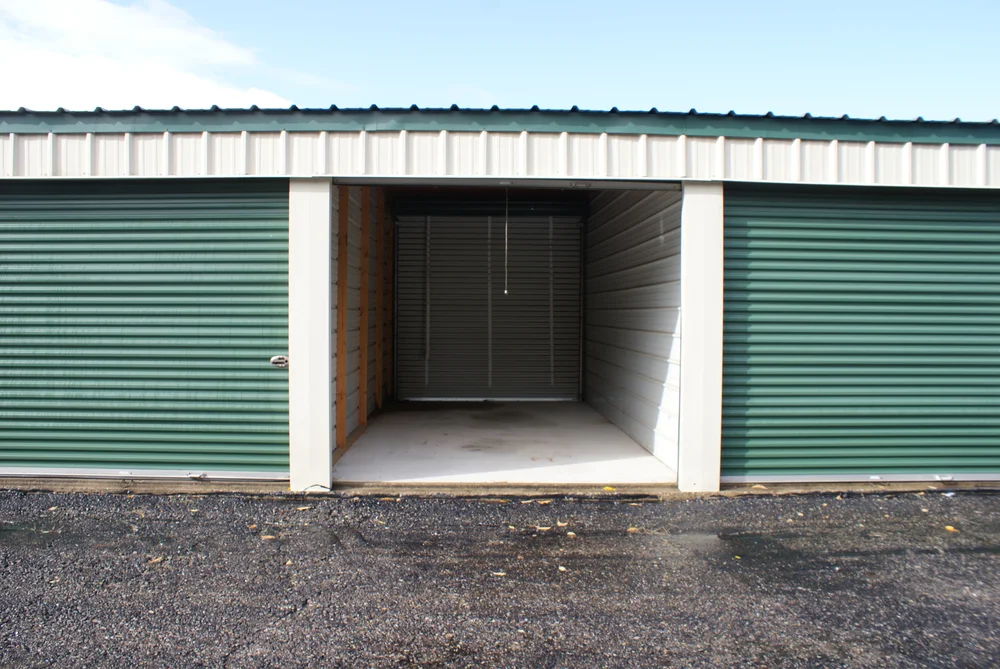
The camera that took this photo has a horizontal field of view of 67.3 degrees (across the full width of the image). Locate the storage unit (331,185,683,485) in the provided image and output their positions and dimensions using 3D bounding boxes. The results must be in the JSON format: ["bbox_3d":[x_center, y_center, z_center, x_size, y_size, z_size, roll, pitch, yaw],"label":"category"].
[{"bbox_3d":[-0.050,-0.140,8.620,2.820,2.430,5.600,0,2,-2],"label":"storage unit"}]

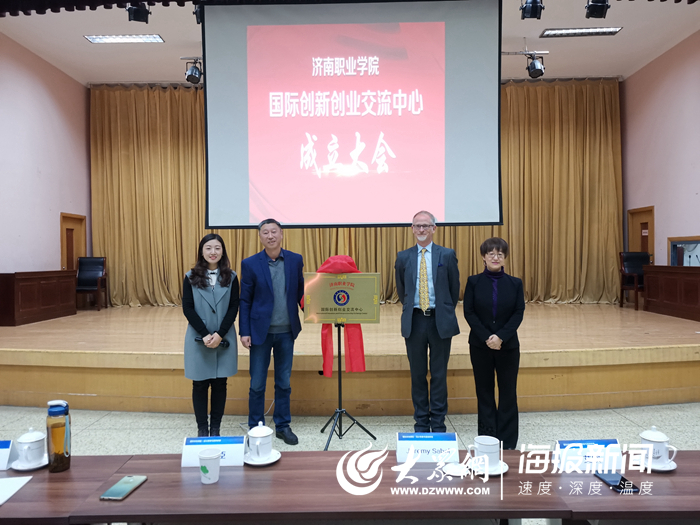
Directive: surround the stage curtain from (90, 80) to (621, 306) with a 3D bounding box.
[{"bbox_3d":[0.115,-1.297,10.100,10.150,4.280,0.300,-1,1,1],"label":"stage curtain"}]

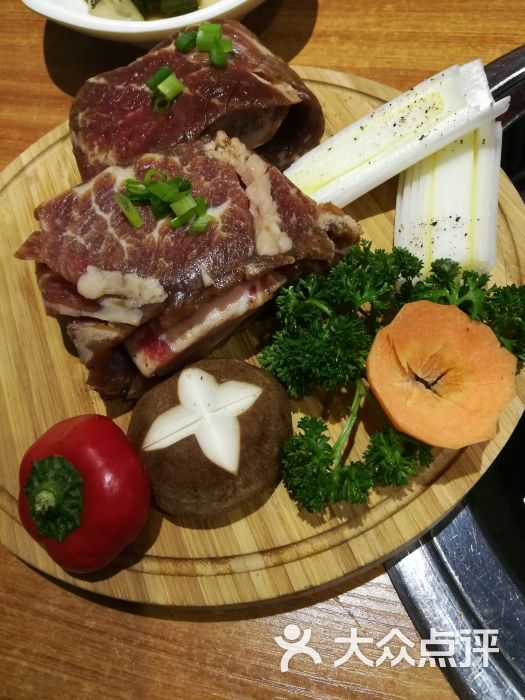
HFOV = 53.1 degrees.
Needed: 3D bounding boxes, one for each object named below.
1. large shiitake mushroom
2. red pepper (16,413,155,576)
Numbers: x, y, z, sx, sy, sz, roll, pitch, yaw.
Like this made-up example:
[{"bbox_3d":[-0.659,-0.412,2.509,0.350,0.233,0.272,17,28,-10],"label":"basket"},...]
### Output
[{"bbox_3d":[-0.018,0.027,0.177,0.056,0.029,0.056,0,62,8],"label":"large shiitake mushroom"},{"bbox_3d":[-0.057,0.045,0.166,0.047,0.037,0.047,0,83,24],"label":"red pepper"}]

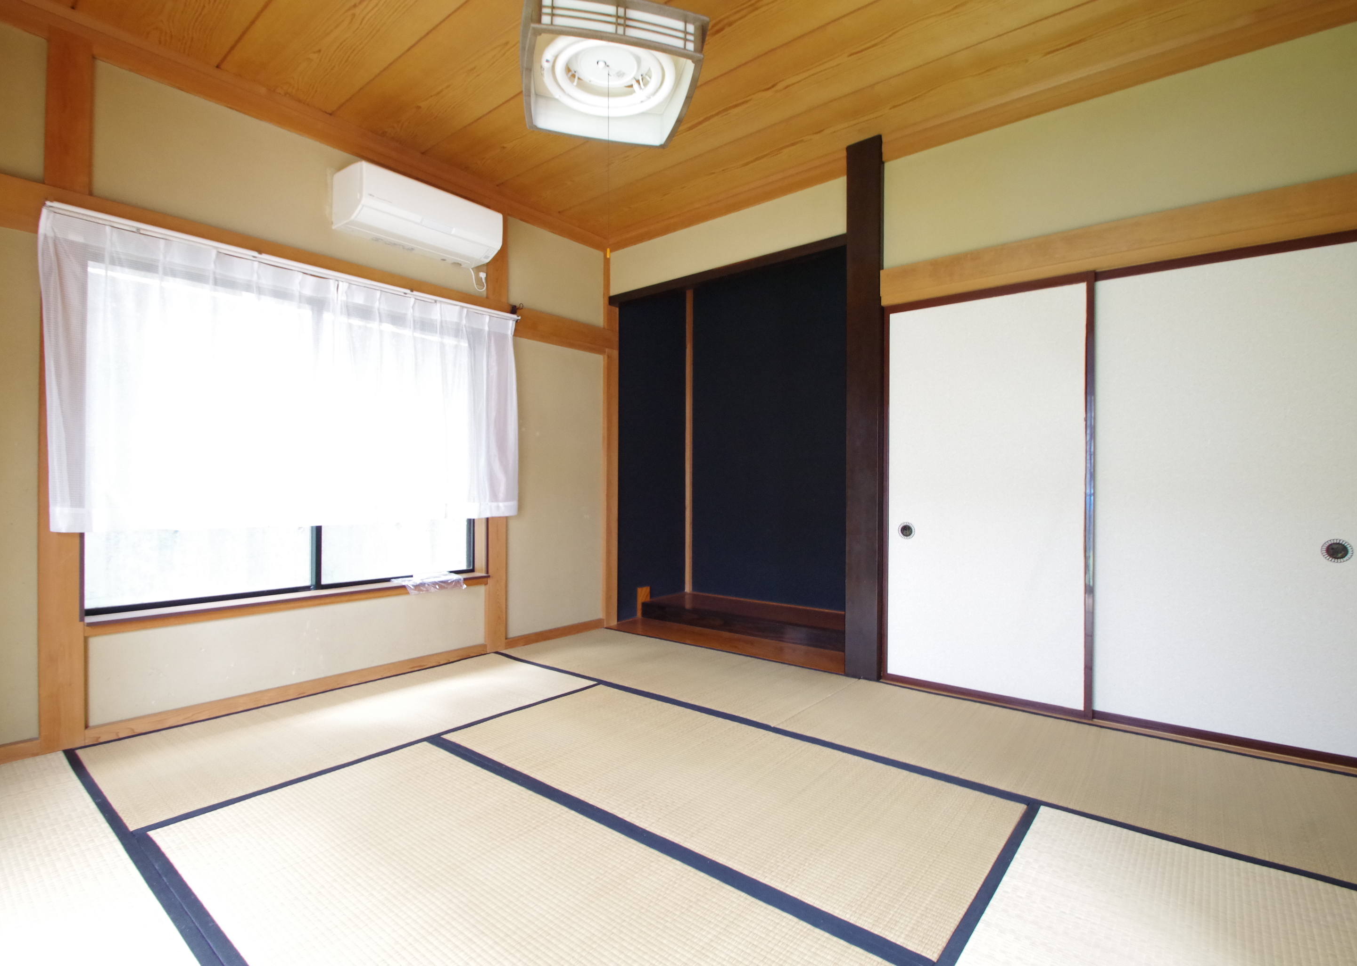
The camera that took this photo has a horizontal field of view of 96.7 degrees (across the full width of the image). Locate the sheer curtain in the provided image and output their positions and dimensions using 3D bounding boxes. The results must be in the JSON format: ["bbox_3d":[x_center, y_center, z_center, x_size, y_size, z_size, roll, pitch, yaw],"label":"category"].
[{"bbox_3d":[-1.567,-0.390,2.778,0.100,1.142,1.881,0,0,43],"label":"sheer curtain"}]

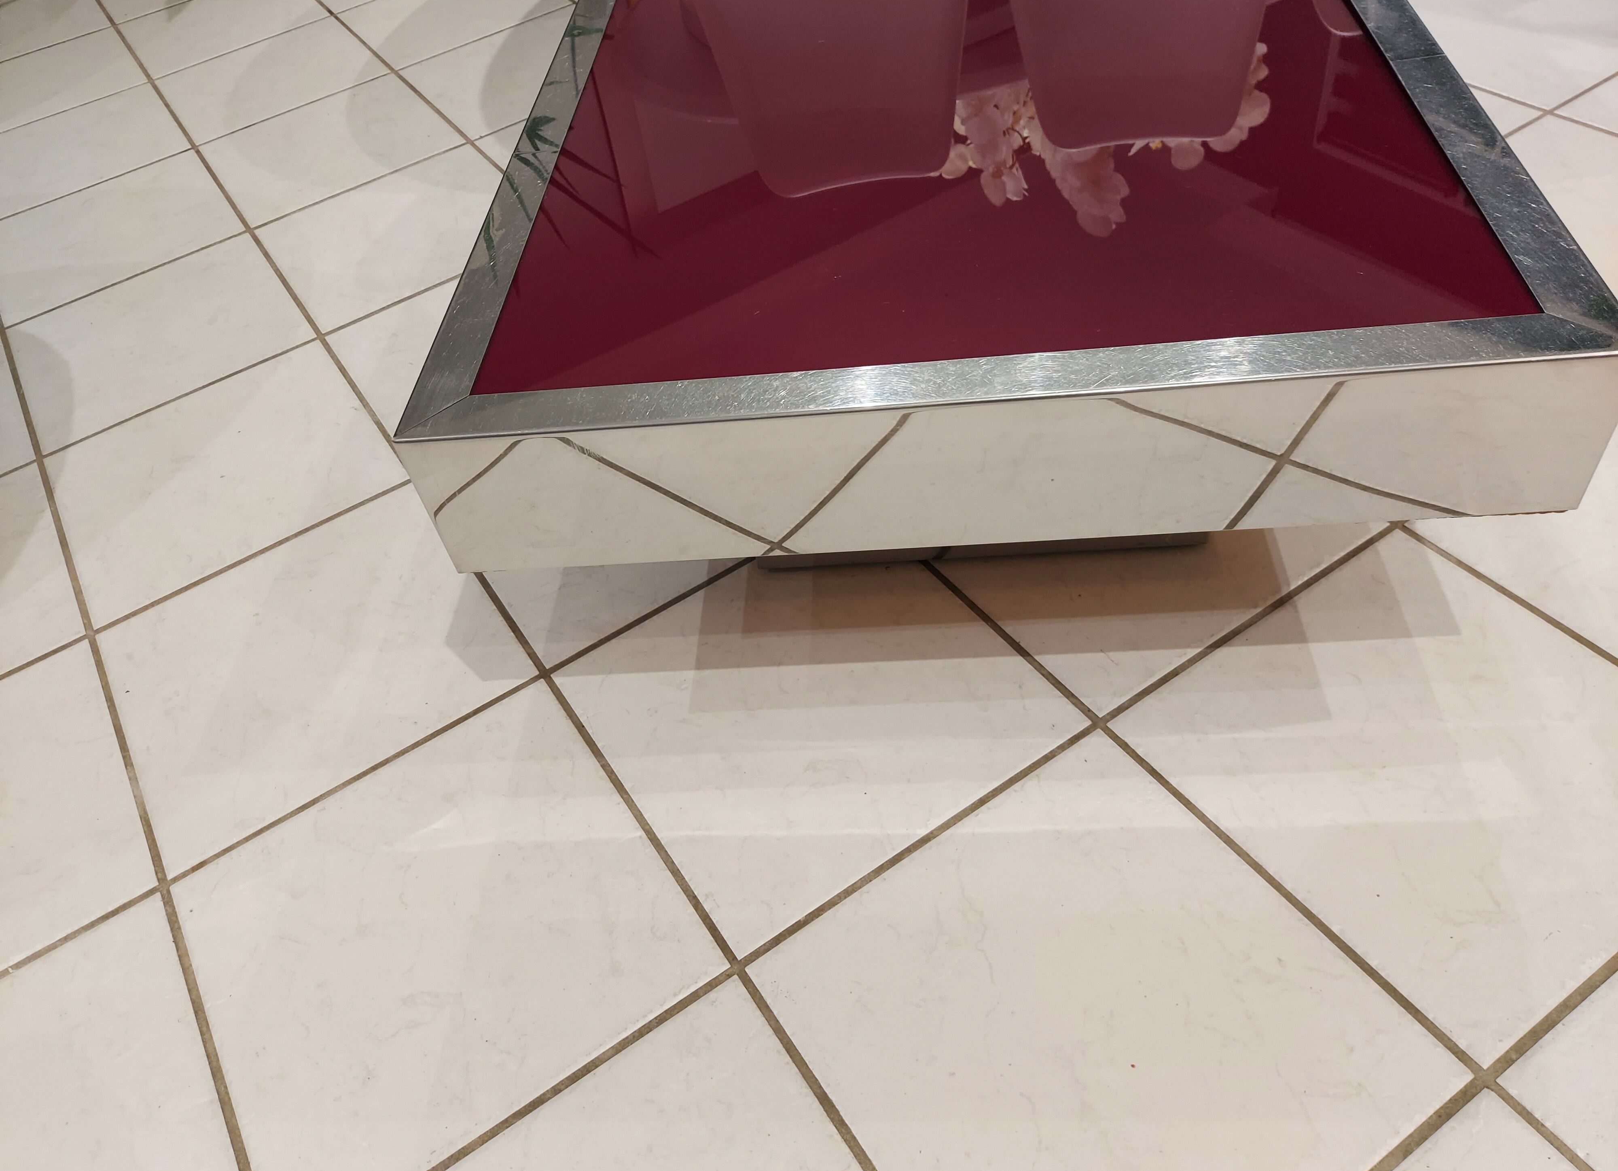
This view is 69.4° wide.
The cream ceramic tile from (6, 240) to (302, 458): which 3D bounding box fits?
[{"bbox_3d":[-0.972,-0.374,1.743,0.387,0.010,0.387,-30,50,-17],"label":"cream ceramic tile"}]

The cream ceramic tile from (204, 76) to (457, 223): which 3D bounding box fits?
[{"bbox_3d":[-0.860,-0.788,2.098,0.387,0.010,0.387,-30,50,-17],"label":"cream ceramic tile"}]

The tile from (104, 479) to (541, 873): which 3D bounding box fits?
[{"bbox_3d":[-0.542,0.076,1.265,0.387,0.010,0.387,-30,50,-17],"label":"tile"}]

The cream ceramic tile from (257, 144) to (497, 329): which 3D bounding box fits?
[{"bbox_3d":[-0.645,-0.563,1.859,0.387,0.010,0.387,-30,50,-17],"label":"cream ceramic tile"}]

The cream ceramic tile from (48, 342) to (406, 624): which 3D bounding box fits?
[{"bbox_3d":[-0.757,-0.149,1.504,0.387,0.010,0.387,-30,50,-17],"label":"cream ceramic tile"}]

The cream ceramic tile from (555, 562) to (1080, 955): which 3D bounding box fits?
[{"bbox_3d":[0.000,0.112,1.141,0.387,0.010,0.387,-30,50,-17],"label":"cream ceramic tile"}]

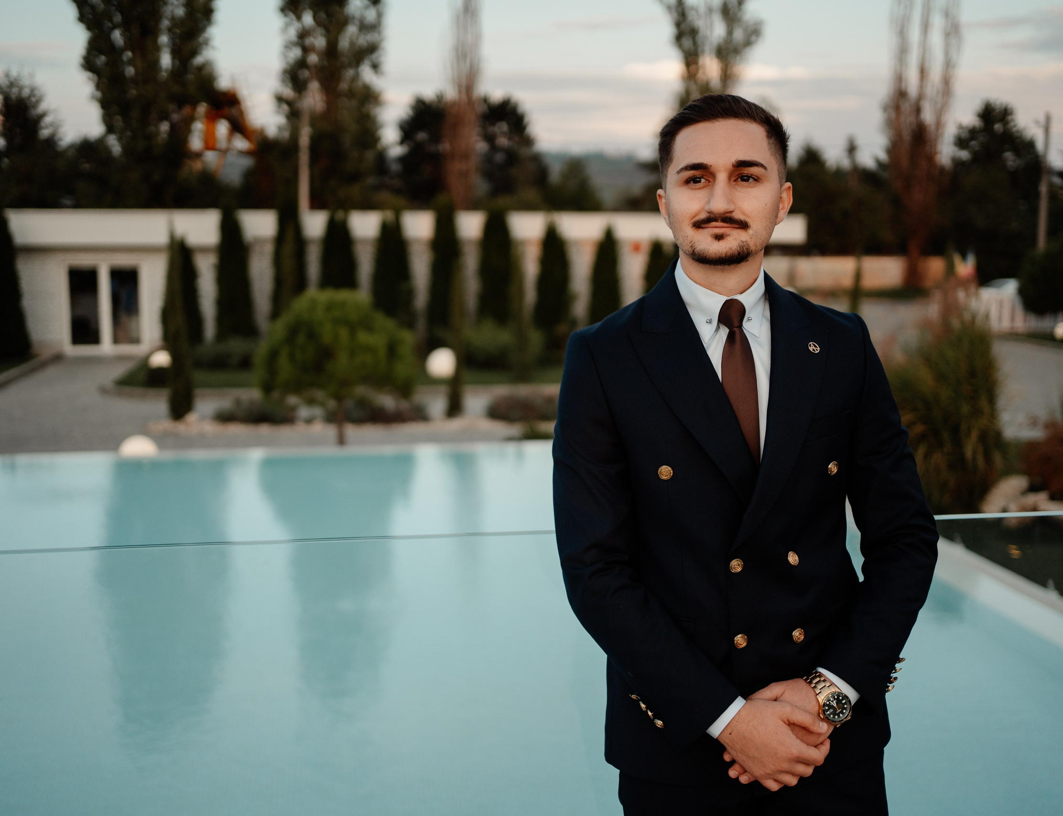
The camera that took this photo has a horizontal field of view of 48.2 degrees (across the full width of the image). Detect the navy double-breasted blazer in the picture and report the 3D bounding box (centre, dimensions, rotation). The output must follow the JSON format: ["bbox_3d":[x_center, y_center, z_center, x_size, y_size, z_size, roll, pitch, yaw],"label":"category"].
[{"bbox_3d":[0.299,0.166,1.670,0.550,0.730,0.340,-2,8,-14],"label":"navy double-breasted blazer"}]

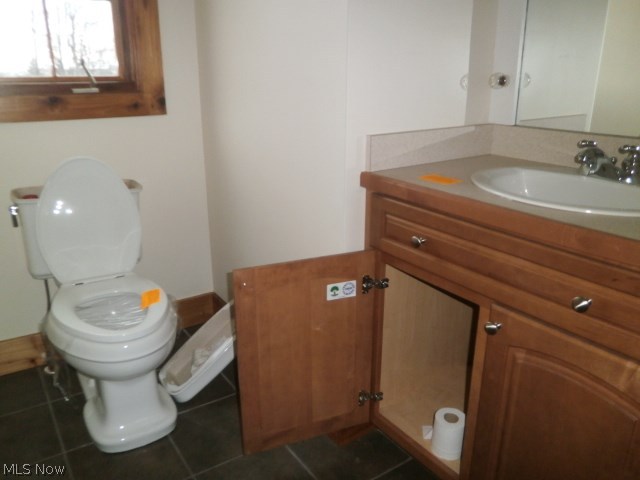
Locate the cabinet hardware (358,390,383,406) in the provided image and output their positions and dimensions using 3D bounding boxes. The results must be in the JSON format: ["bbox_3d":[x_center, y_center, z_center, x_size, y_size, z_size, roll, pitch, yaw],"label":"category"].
[{"bbox_3d":[0.164,0.493,1.501,0.075,0.047,0.033,-7,20,-19],"label":"cabinet hardware"}]

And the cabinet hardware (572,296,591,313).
[{"bbox_3d":[0.491,0.117,0.886,0.030,0.032,0.032,-13,23,-34],"label":"cabinet hardware"}]

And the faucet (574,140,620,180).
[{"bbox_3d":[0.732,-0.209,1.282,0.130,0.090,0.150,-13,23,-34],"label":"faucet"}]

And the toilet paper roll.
[{"bbox_3d":[0.378,0.564,1.398,0.094,0.111,0.094,0,19,0],"label":"toilet paper roll"}]

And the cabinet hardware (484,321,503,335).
[{"bbox_3d":[0.388,0.193,1.062,0.030,0.032,0.032,-13,23,-34],"label":"cabinet hardware"}]

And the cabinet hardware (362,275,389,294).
[{"bbox_3d":[0.166,0.127,1.374,0.078,0.052,0.033,-7,20,-19],"label":"cabinet hardware"}]

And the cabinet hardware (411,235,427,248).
[{"bbox_3d":[0.252,0.005,1.196,0.030,0.032,0.032,-13,23,-34],"label":"cabinet hardware"}]

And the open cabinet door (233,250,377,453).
[{"bbox_3d":[-0.037,0.332,1.393,0.398,0.592,0.020,-7,20,-19],"label":"open cabinet door"}]

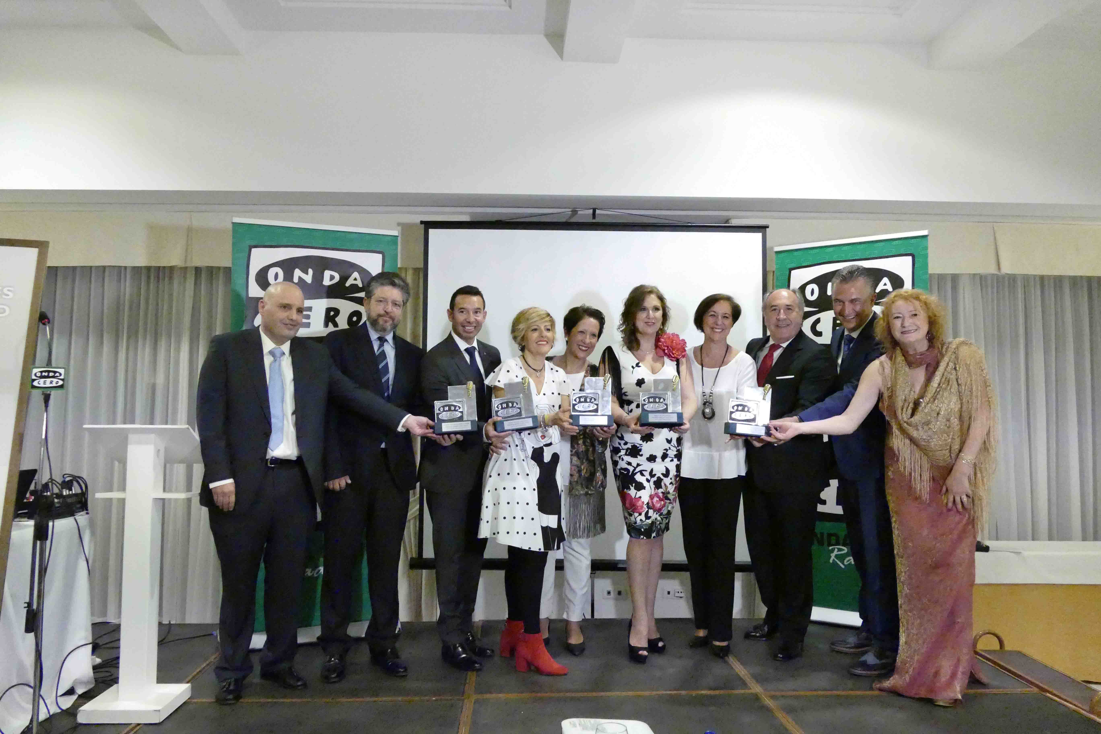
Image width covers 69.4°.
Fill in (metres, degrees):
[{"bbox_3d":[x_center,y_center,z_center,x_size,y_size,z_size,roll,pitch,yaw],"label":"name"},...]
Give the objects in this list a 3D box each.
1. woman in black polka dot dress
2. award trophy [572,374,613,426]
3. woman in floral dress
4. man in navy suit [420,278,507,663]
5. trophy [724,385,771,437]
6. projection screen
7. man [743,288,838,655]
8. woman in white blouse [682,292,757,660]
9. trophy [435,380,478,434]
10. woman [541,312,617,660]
[{"bbox_3d":[-0.106,0.531,3.564,0.460,1.625,0.400,2,-4,-33],"label":"woman in black polka dot dress"},{"bbox_3d":[0.185,0.150,3.530,0.190,0.233,0.075,1,-3,-6],"label":"award trophy"},{"bbox_3d":[0.458,0.476,3.769,0.480,1.758,0.380,0,-3,-3],"label":"woman in floral dress"},{"bbox_3d":[-0.419,0.480,3.709,0.470,1.742,0.380,2,-3,-28],"label":"man in navy suit"},{"bbox_3d":[0.887,0.200,3.580,0.190,0.230,0.075,4,-3,-4],"label":"trophy"},{"bbox_3d":[0.237,0.152,4.216,1.870,1.840,0.070,0,-3,-2],"label":"projection screen"},{"bbox_3d":[1.173,0.484,3.913,0.500,1.759,0.400,-1,-3,25],"label":"man"},{"bbox_3d":[0.826,0.498,3.887,0.450,1.728,0.330,0,-3,-1],"label":"woman in white blouse"},{"bbox_3d":[-0.409,0.178,3.470,0.188,0.230,0.075,-3,-2,-10],"label":"trophy"},{"bbox_3d":[0.135,0.526,3.832,0.450,1.664,0.370,1,-3,-18],"label":"woman"}]

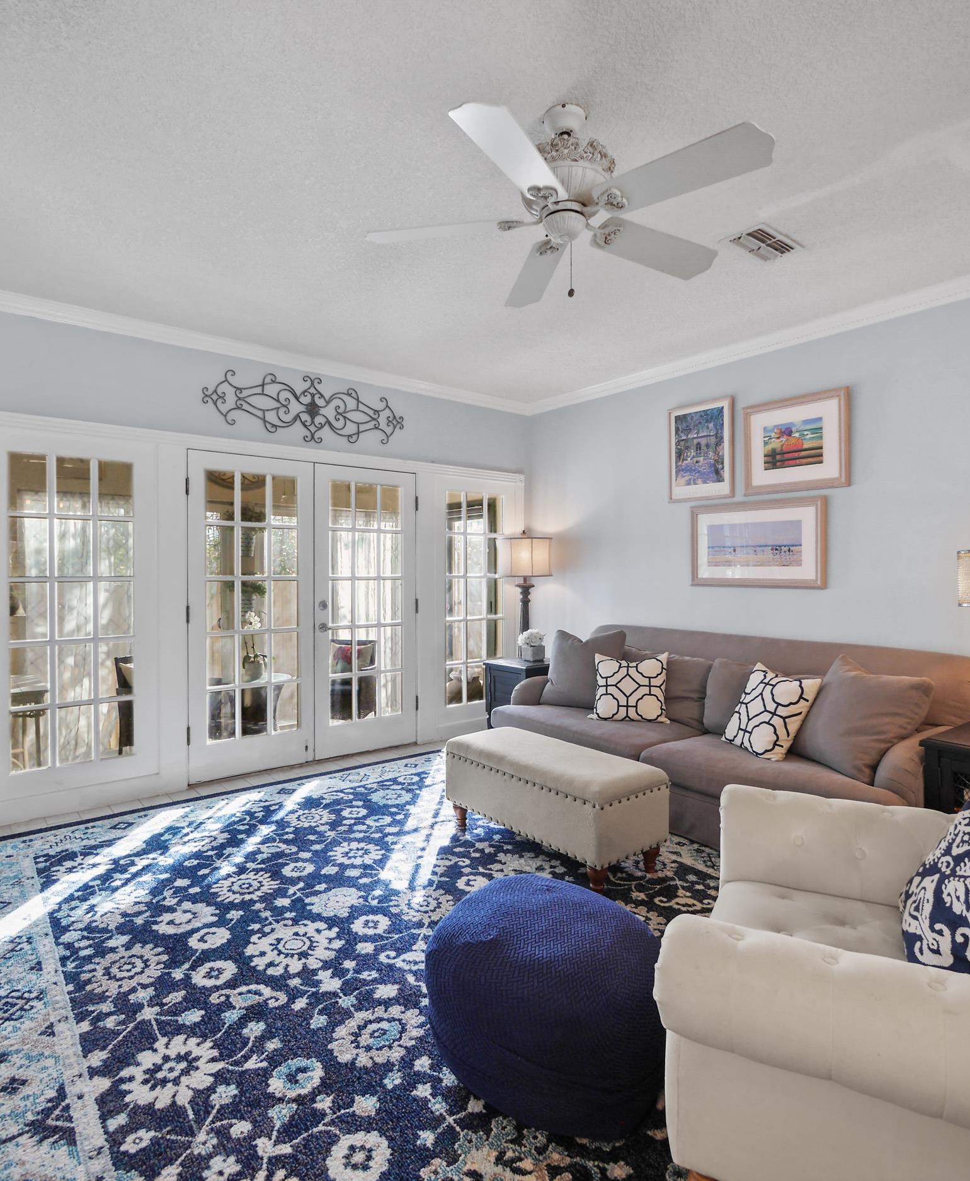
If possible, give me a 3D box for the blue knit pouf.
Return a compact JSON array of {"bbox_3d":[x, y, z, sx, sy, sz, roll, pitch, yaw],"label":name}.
[{"bbox_3d":[0.159,1.033,1.647,0.620,0.465,0.620,0,2,0],"label":"blue knit pouf"}]

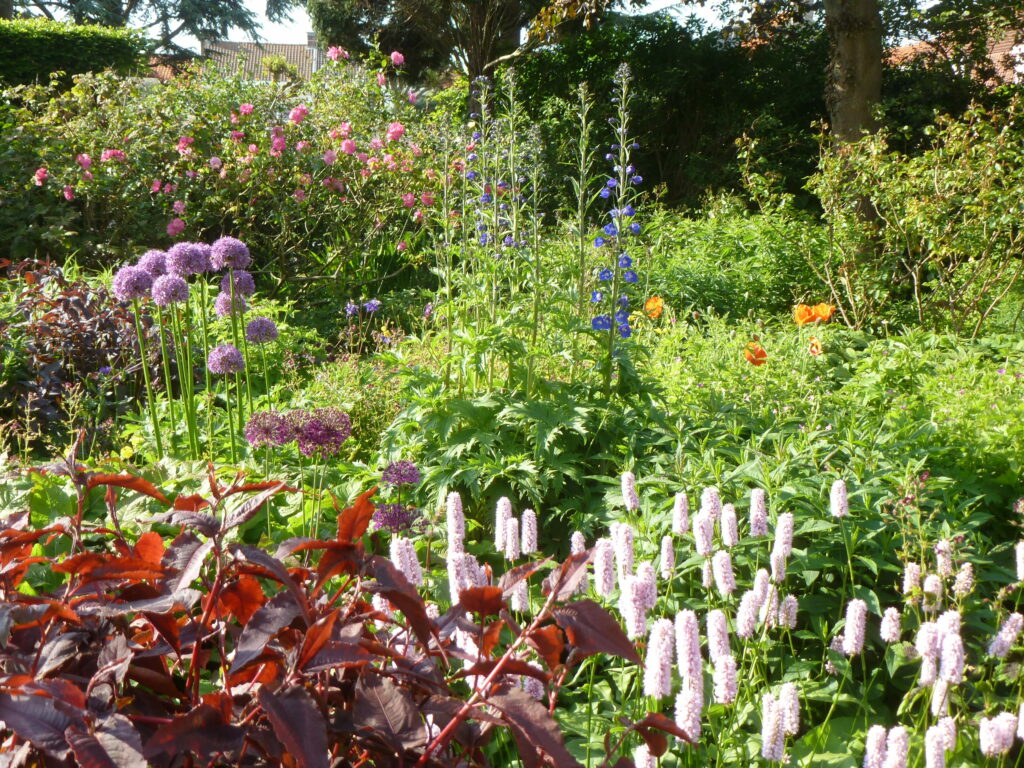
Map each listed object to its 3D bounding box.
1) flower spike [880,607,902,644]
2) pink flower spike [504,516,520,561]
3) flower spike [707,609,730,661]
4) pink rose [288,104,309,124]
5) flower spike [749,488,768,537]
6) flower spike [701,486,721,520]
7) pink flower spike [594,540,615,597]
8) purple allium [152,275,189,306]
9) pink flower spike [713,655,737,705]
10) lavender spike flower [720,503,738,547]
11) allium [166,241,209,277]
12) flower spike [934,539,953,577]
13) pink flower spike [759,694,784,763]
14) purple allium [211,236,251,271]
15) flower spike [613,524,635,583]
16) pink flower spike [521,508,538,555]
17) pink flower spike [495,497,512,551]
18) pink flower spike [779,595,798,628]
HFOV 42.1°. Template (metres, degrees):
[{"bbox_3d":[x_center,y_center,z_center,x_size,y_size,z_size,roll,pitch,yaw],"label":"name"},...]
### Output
[{"bbox_3d":[0.467,0.297,1.639,0.024,0.045,0.024,2,9,0],"label":"flower spike"},{"bbox_3d":[0.001,0.230,1.970,0.020,0.063,0.020,0,12,0],"label":"pink flower spike"},{"bbox_3d":[0.238,0.291,1.531,0.025,0.064,0.025,-10,9,0],"label":"flower spike"},{"bbox_3d":[-0.881,-1.112,5.500,0.084,0.083,0.084,0,12,0],"label":"pink rose"},{"bbox_3d":[0.382,0.199,2.059,0.025,0.074,0.025,-5,9,0],"label":"flower spike"},{"bbox_3d":[0.300,0.183,2.000,0.027,0.057,0.027,-4,9,0],"label":"flower spike"},{"bbox_3d":[0.122,0.240,1.743,0.026,0.076,0.026,-4,9,0],"label":"pink flower spike"},{"bbox_3d":[-0.874,-0.239,3.400,0.092,0.079,0.092,-3,10,0],"label":"purple allium"},{"bbox_3d":[0.230,0.318,1.431,0.025,0.052,0.025,-3,9,0],"label":"pink flower spike"},{"bbox_3d":[0.328,0.211,2.000,0.024,0.064,0.024,-5,12,0],"label":"lavender spike flower"},{"bbox_3d":[-0.876,-0.338,3.600,0.110,0.089,0.095,0,12,0],"label":"allium"},{"bbox_3d":[0.610,0.246,1.880,0.022,0.052,0.022,-3,12,0],"label":"flower spike"},{"bbox_3d":[0.271,0.355,1.380,0.022,0.069,0.022,0,12,0],"label":"pink flower spike"},{"bbox_3d":[-0.761,-0.353,3.600,0.106,0.092,0.106,0,12,0],"label":"purple allium"},{"bbox_3d":[0.162,0.239,1.890,0.025,0.085,0.025,-2,9,0],"label":"flower spike"},{"bbox_3d":[0.027,0.228,2.057,0.024,0.070,0.024,-2,9,0],"label":"pink flower spike"},{"bbox_3d":[-0.012,0.212,2.020,0.024,0.081,0.024,2,12,0],"label":"pink flower spike"},{"bbox_3d":[0.349,0.288,1.680,0.020,0.041,0.020,6,12,0],"label":"pink flower spike"}]

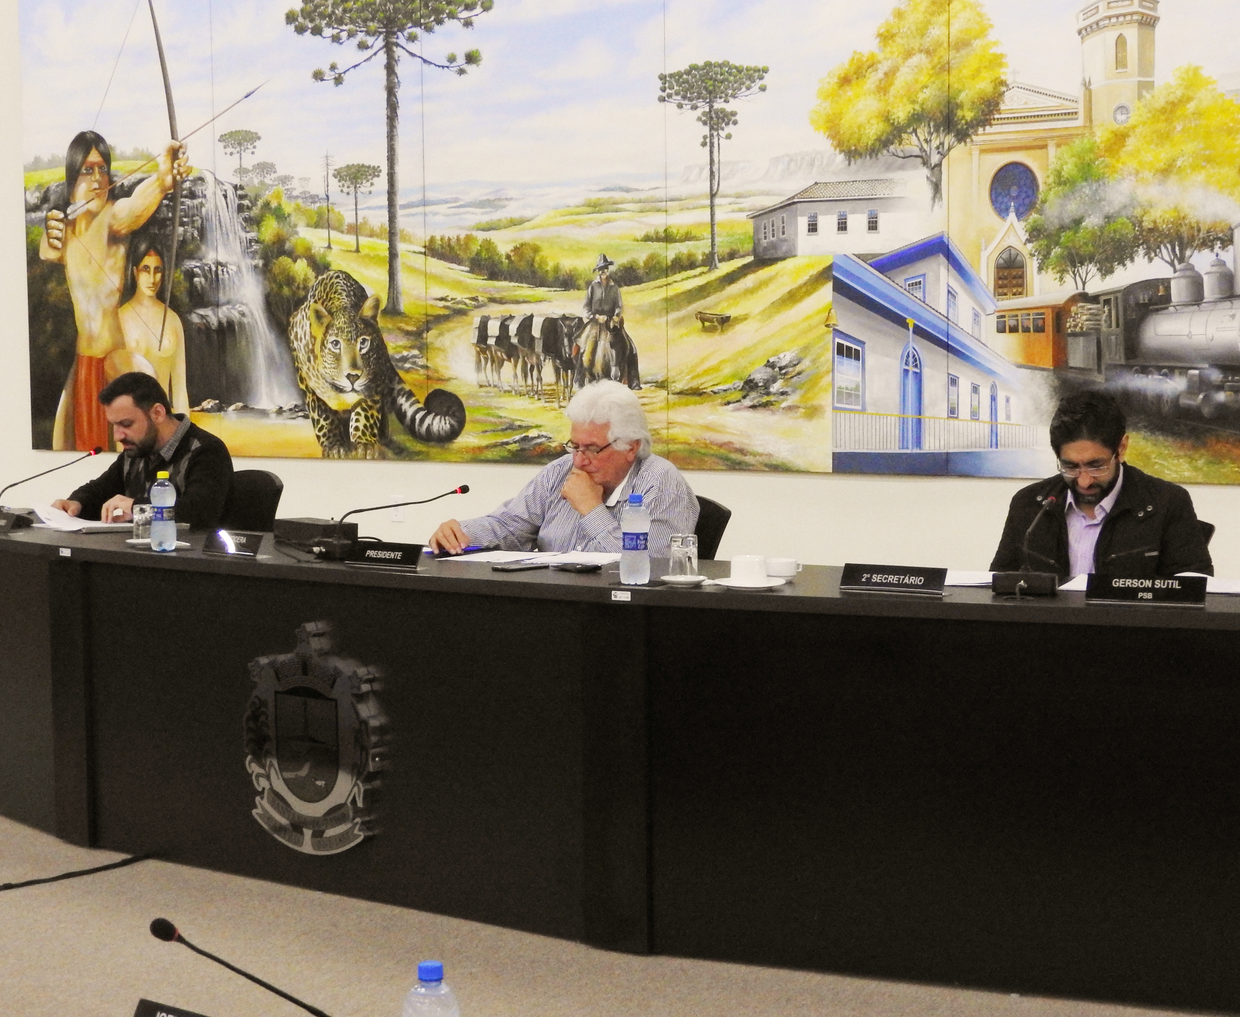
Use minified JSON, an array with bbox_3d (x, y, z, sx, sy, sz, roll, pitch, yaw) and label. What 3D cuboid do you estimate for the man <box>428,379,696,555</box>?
[{"bbox_3d":[-0.062,0.270,6.132,0.600,1.200,0.650,3,5,37],"label":"man"}]

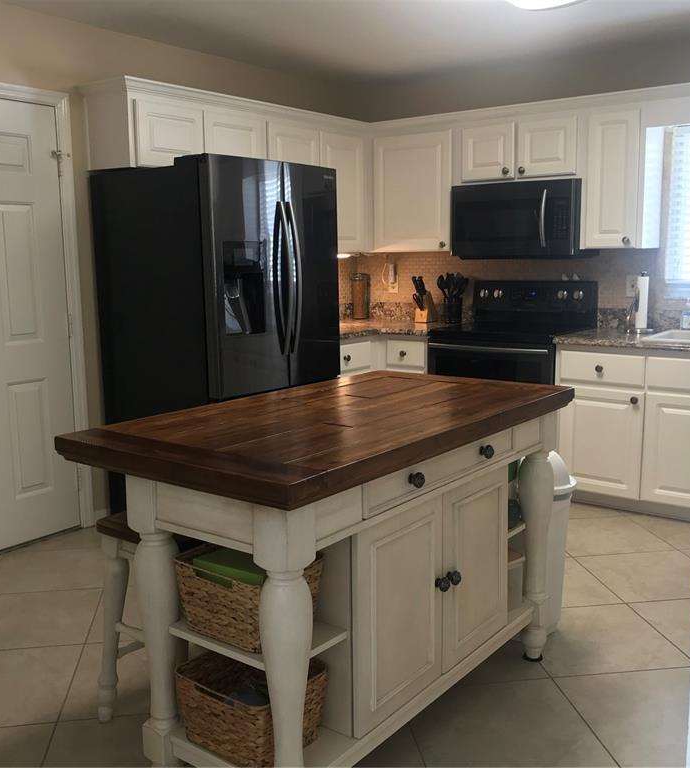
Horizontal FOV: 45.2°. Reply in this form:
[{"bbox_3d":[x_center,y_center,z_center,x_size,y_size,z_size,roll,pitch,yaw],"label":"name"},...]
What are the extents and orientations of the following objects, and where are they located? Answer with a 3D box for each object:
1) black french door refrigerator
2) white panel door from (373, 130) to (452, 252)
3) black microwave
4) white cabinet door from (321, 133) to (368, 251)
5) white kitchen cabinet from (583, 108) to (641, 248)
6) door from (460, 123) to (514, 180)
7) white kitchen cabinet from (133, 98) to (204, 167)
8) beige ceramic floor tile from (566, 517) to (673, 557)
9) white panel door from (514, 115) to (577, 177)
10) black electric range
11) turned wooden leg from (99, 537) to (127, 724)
[{"bbox_3d":[-0.606,-0.185,4.216,0.840,1.780,0.908,6,11,37],"label":"black french door refrigerator"},{"bbox_3d":[0.413,-1.166,5.083,0.555,0.698,0.020,6,11,37],"label":"white panel door"},{"bbox_3d":[1.043,-0.940,4.805,0.756,0.416,0.402,6,11,37],"label":"black microwave"},{"bbox_3d":[-0.008,-1.173,5.120,0.025,0.707,0.440,6,11,37],"label":"white cabinet door"},{"bbox_3d":[1.515,-1.100,4.513,0.305,0.723,0.335,6,11,37],"label":"white kitchen cabinet"},{"bbox_3d":[0.833,-1.335,4.801,0.333,0.310,0.025,6,11,37],"label":"door"},{"bbox_3d":[-0.976,-1.206,4.106,0.335,0.320,0.440,6,11,37],"label":"white kitchen cabinet"},{"bbox_3d":[1.243,0.734,3.991,0.505,0.012,0.505,-2,9,-8],"label":"beige ceramic floor tile"},{"bbox_3d":[1.121,-1.307,4.586,0.348,0.315,0.025,6,11,37],"label":"white panel door"},{"bbox_3d":[0.971,0.002,4.828,0.768,1.172,0.682,6,11,37],"label":"black electric range"},{"bbox_3d":[-0.681,0.714,2.408,0.072,0.558,0.072,11,10,36],"label":"turned wooden leg"}]

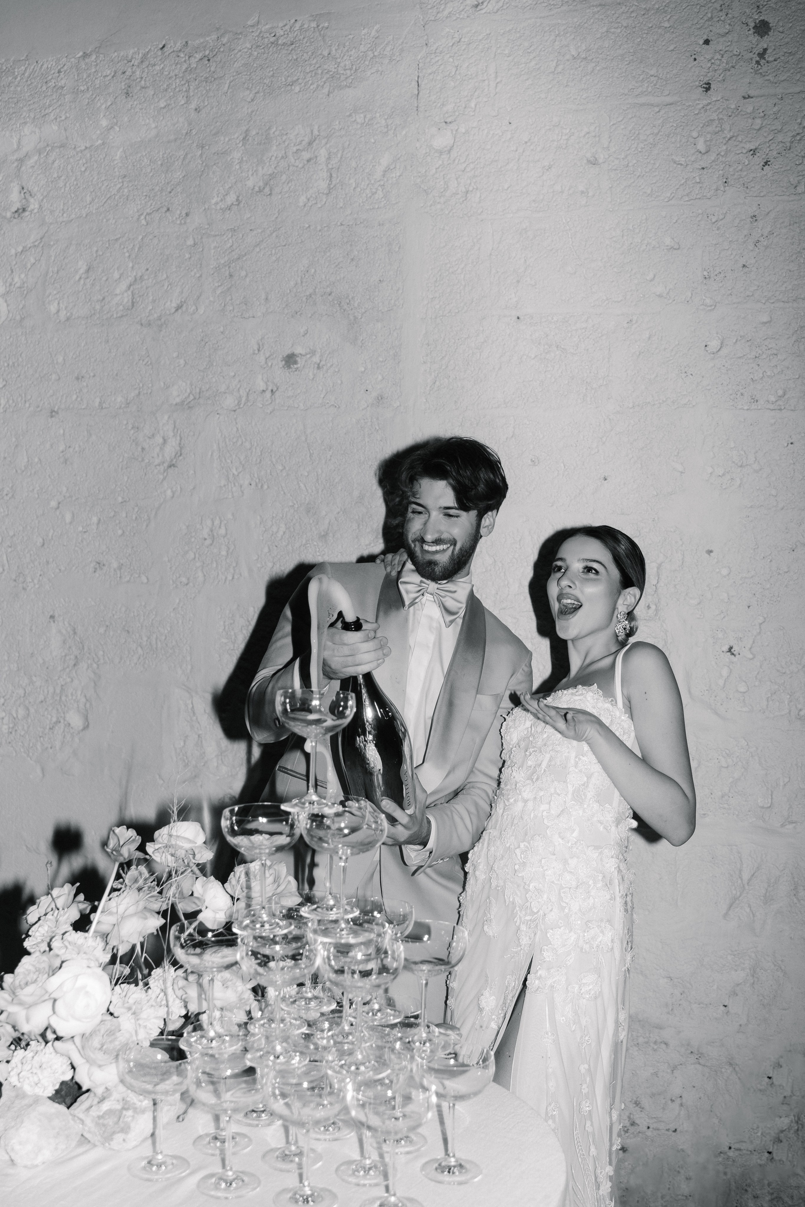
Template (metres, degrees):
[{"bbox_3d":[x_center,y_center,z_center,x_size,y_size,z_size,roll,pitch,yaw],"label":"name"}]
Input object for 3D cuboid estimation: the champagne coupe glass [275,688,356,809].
[{"bbox_3d":[-0.113,0.186,1.752,0.102,0.147,0.102,1,1,0],"label":"champagne coupe glass"}]

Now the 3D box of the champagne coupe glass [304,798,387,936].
[{"bbox_3d":[-0.072,0.335,1.695,0.102,0.147,0.102,1,1,0],"label":"champagne coupe glass"}]

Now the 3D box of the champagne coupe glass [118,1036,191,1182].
[{"bbox_3d":[-0.300,0.626,1.700,0.102,0.147,0.102,1,1,0],"label":"champagne coupe glass"}]

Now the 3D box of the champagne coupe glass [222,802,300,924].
[{"bbox_3d":[-0.175,0.333,1.726,0.102,0.147,0.102,1,1,0],"label":"champagne coupe glass"}]

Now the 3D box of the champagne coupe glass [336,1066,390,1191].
[{"bbox_3d":[-0.043,0.609,1.641,0.099,0.142,0.099,1,2,0],"label":"champagne coupe glass"}]

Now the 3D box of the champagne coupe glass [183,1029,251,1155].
[{"bbox_3d":[-0.230,0.625,1.774,0.102,0.147,0.102,1,1,0],"label":"champagne coupe glass"}]

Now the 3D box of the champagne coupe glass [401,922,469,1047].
[{"bbox_3d":[0.028,0.468,1.672,0.099,0.142,0.099,1,2,0],"label":"champagne coupe glass"}]

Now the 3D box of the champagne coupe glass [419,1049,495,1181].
[{"bbox_3d":[0.063,0.631,1.702,0.102,0.147,0.102,1,1,0],"label":"champagne coupe glass"}]

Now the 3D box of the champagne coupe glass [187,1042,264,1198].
[{"bbox_3d":[-0.208,0.628,1.655,0.102,0.147,0.102,1,1,0],"label":"champagne coupe glass"}]

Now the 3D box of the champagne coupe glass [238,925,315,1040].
[{"bbox_3d":[-0.147,0.466,1.632,0.099,0.142,0.099,1,2,0],"label":"champagne coupe glass"}]

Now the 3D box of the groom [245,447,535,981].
[{"bbox_3d":[-0.025,0.568,2.349,0.530,1.730,0.470,1,2,-5],"label":"groom"}]

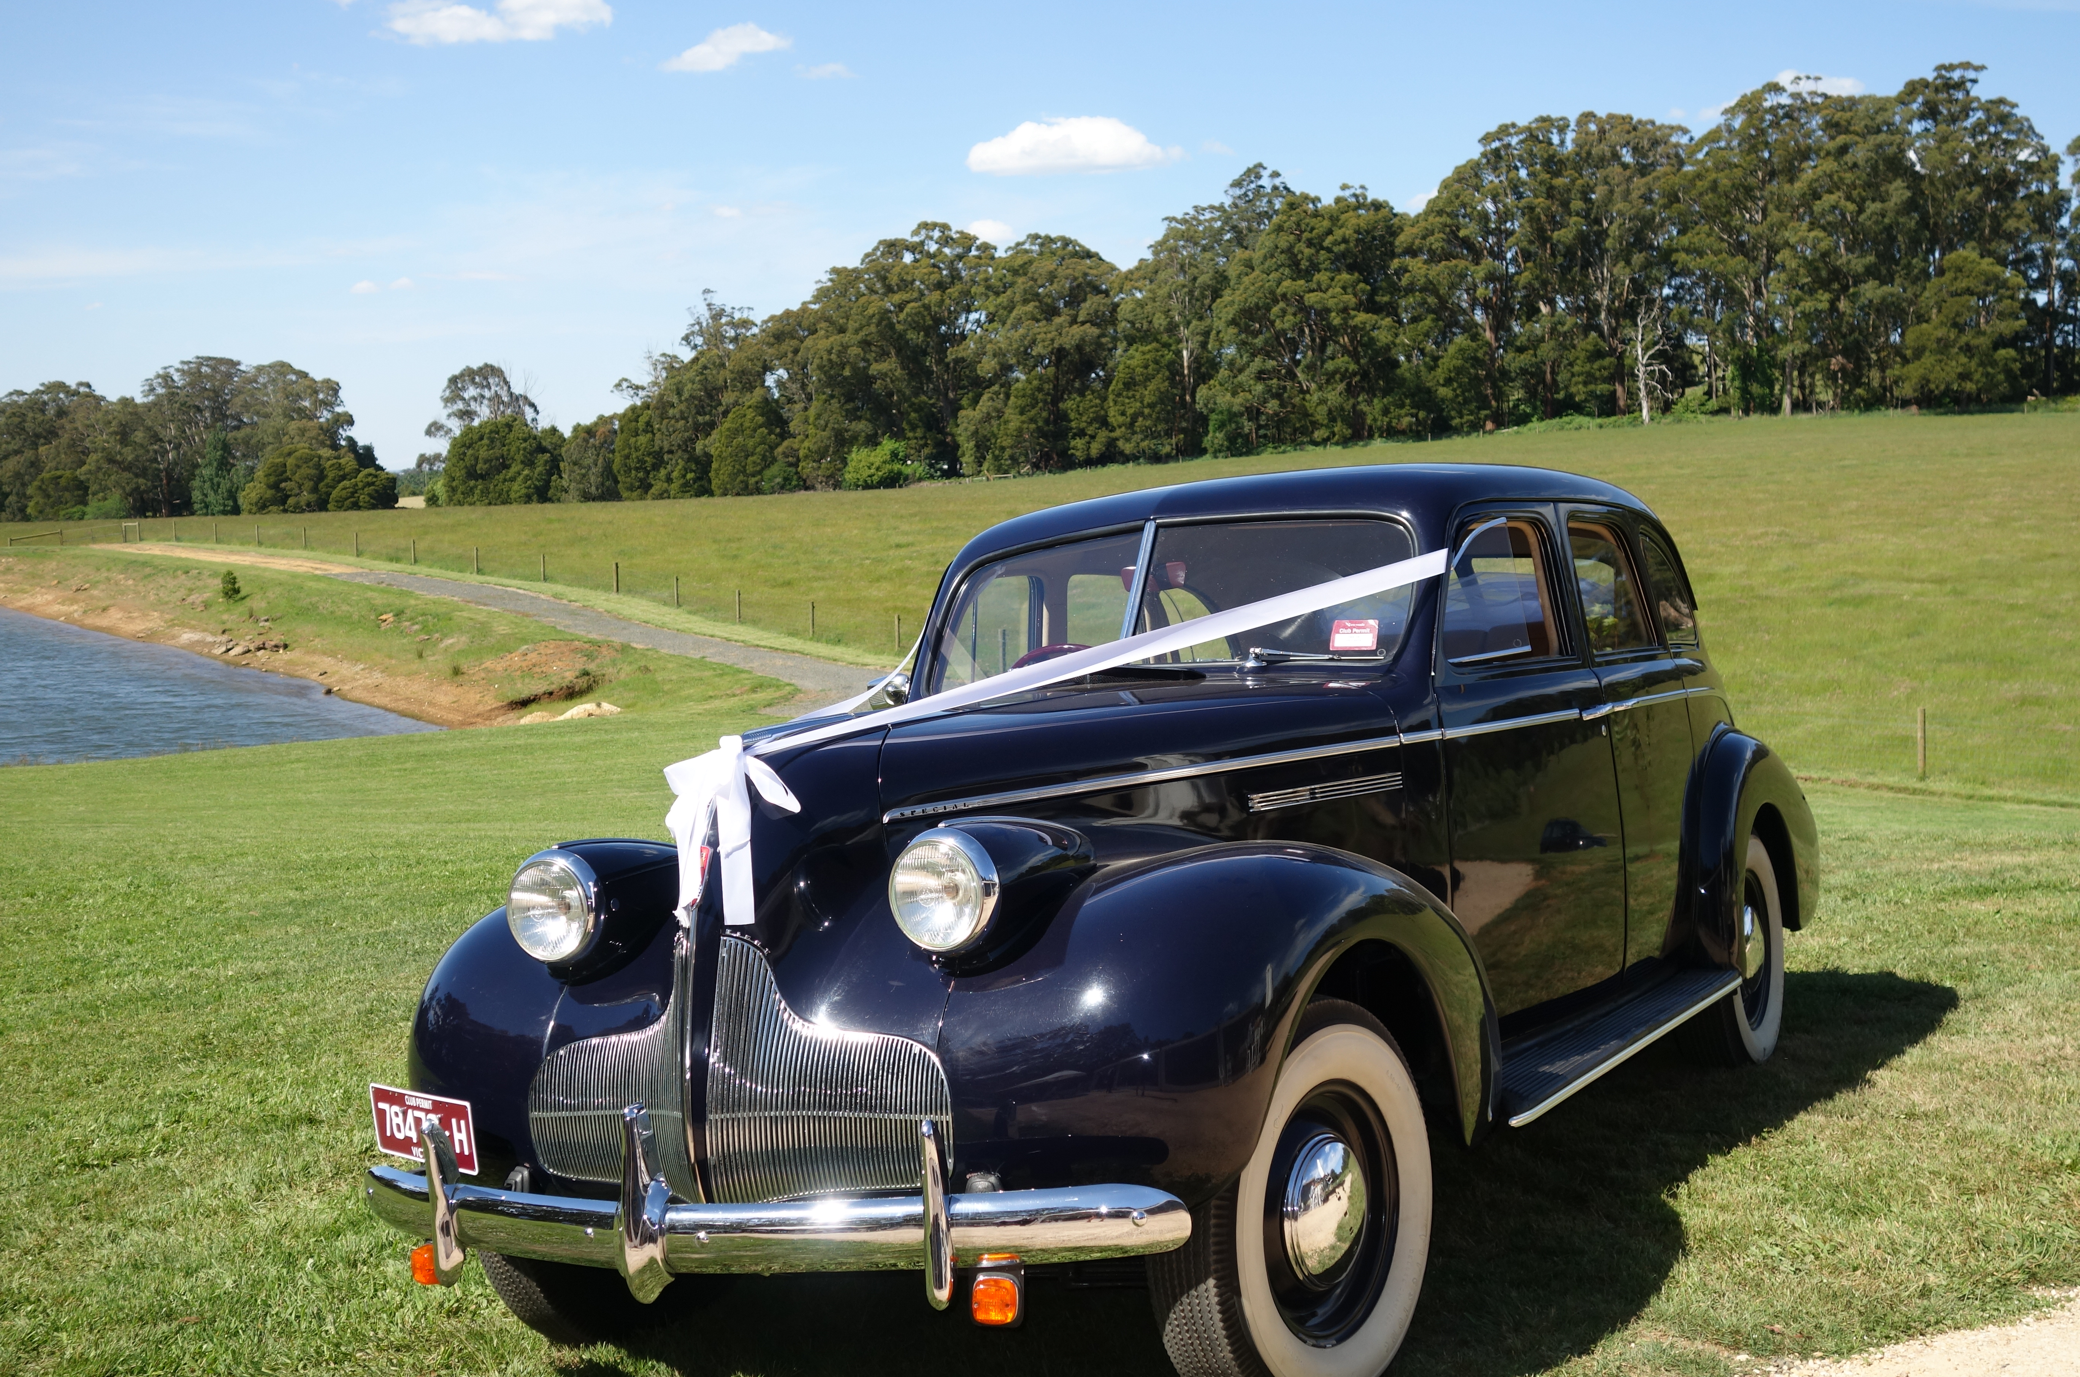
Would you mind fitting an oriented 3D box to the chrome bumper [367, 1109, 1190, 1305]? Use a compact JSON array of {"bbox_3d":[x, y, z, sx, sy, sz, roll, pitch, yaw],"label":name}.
[{"bbox_3d":[-0.546,0.784,3.890,1.640,0.300,0.340,-5,0,29],"label":"chrome bumper"}]

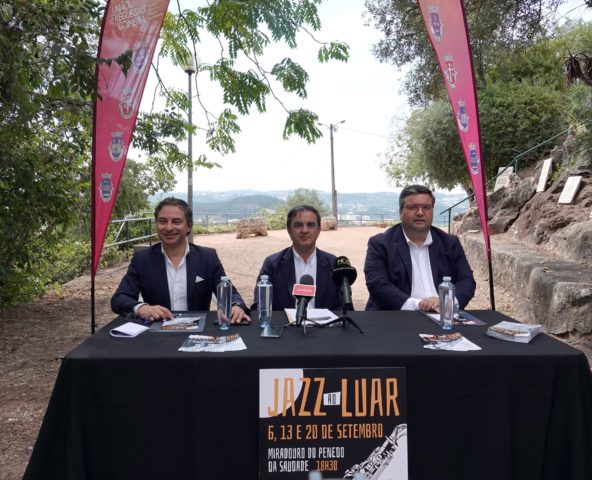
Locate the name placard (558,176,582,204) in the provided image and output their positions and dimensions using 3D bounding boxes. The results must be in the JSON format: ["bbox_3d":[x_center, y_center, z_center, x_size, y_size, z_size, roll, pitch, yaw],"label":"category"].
[{"bbox_3d":[4.715,-0.851,8.250,0.050,0.530,0.270,28,-6,-21],"label":"name placard"}]

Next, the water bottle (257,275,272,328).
[{"bbox_3d":[-0.134,0.263,2.052,0.063,0.222,0.063,0,5,0],"label":"water bottle"}]

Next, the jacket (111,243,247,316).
[{"bbox_3d":[-0.572,0.310,2.453,0.640,0.620,0.470,0,5,-7],"label":"jacket"}]

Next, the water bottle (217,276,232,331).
[{"bbox_3d":[-0.301,0.265,2.018,0.063,0.222,0.063,0,5,0],"label":"water bottle"}]

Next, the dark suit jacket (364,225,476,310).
[{"bbox_3d":[0.634,0.264,2.570,0.570,0.680,0.480,0,5,0],"label":"dark suit jacket"}]

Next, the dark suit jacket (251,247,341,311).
[{"bbox_3d":[-0.002,0.334,2.796,0.520,0.600,0.400,0,5,-2],"label":"dark suit jacket"}]

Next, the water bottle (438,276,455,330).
[{"bbox_3d":[0.642,0.267,2.033,0.063,0.222,0.063,0,5,0],"label":"water bottle"}]

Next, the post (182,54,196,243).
[{"bbox_3d":[-2.655,-2.155,12.065,0.340,4.879,0.340,0,5,0],"label":"post"}]

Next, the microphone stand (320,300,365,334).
[{"bbox_3d":[0.195,0.321,2.048,0.190,0.108,0.180,0,5,0],"label":"microphone stand"}]

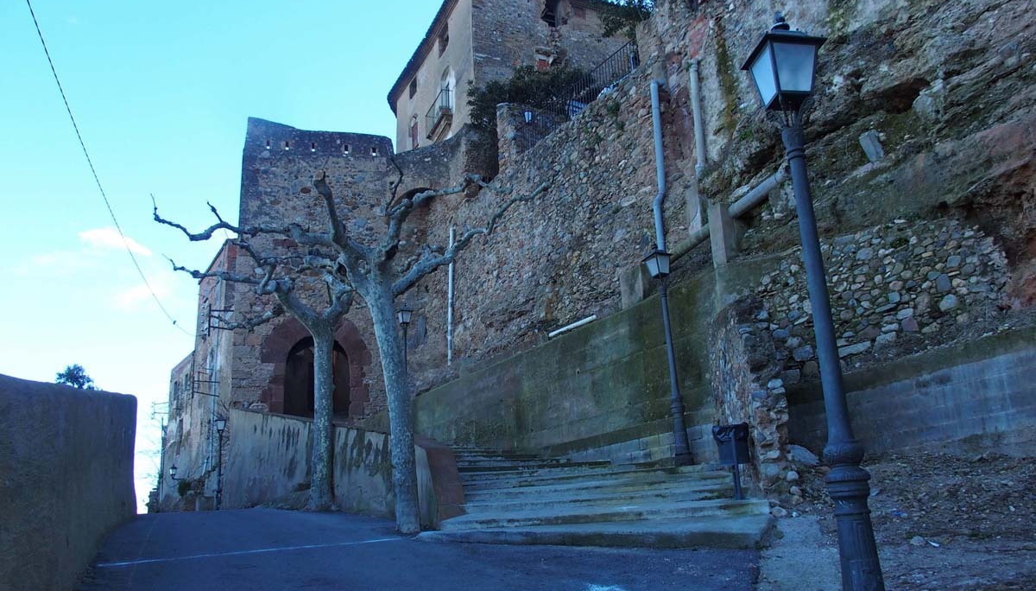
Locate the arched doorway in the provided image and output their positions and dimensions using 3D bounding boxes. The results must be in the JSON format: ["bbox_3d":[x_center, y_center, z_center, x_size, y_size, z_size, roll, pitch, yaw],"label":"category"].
[{"bbox_3d":[-8.601,3.556,36.008,2.718,3.581,0.600,2,-16,-14],"label":"arched doorway"}]

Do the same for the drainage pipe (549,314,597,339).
[{"bbox_3d":[1.205,0.700,18.775,0.090,0.090,2.130,5,-16,-25],"label":"drainage pipe"}]

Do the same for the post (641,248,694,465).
[{"bbox_3d":[2.694,1.067,14.900,0.420,4.000,0.420,4,-17,-22],"label":"post"}]

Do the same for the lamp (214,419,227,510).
[{"bbox_3d":[-12.157,6.900,34.070,0.420,4.000,0.420,5,-17,-23],"label":"lamp"}]

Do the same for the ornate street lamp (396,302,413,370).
[{"bbox_3d":[-3.707,2.202,27.570,0.420,4.000,0.420,11,-20,-40],"label":"ornate street lamp"}]

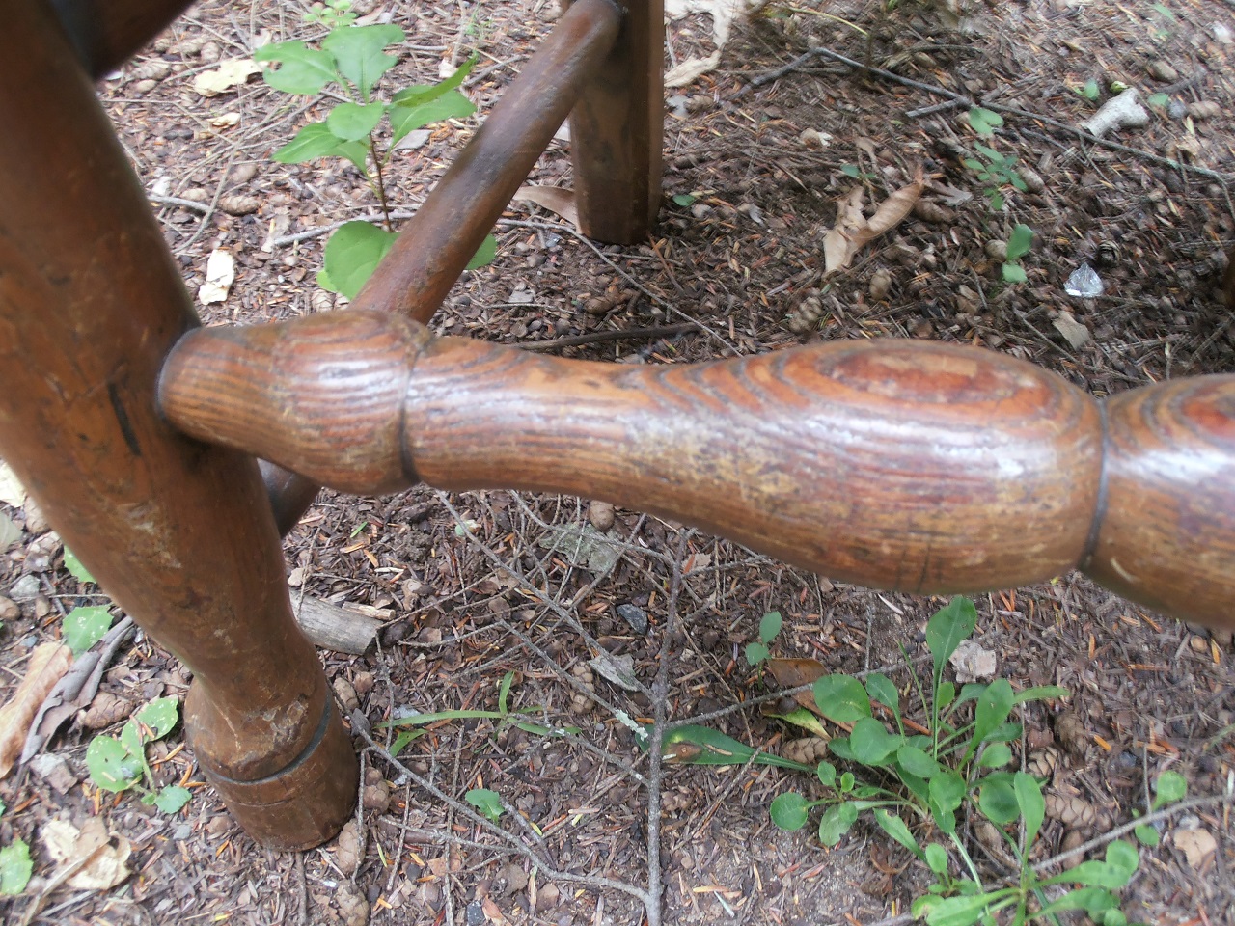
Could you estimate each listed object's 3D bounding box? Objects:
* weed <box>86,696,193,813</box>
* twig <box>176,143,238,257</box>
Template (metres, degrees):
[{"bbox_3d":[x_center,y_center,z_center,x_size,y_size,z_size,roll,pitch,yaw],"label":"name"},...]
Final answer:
[{"bbox_3d":[-0.162,0.102,0.406,0.037,0.020,0.033,0,44,0],"label":"weed"},{"bbox_3d":[-0.223,-0.150,0.662,0.013,0.006,0.104,5,48,5],"label":"twig"}]

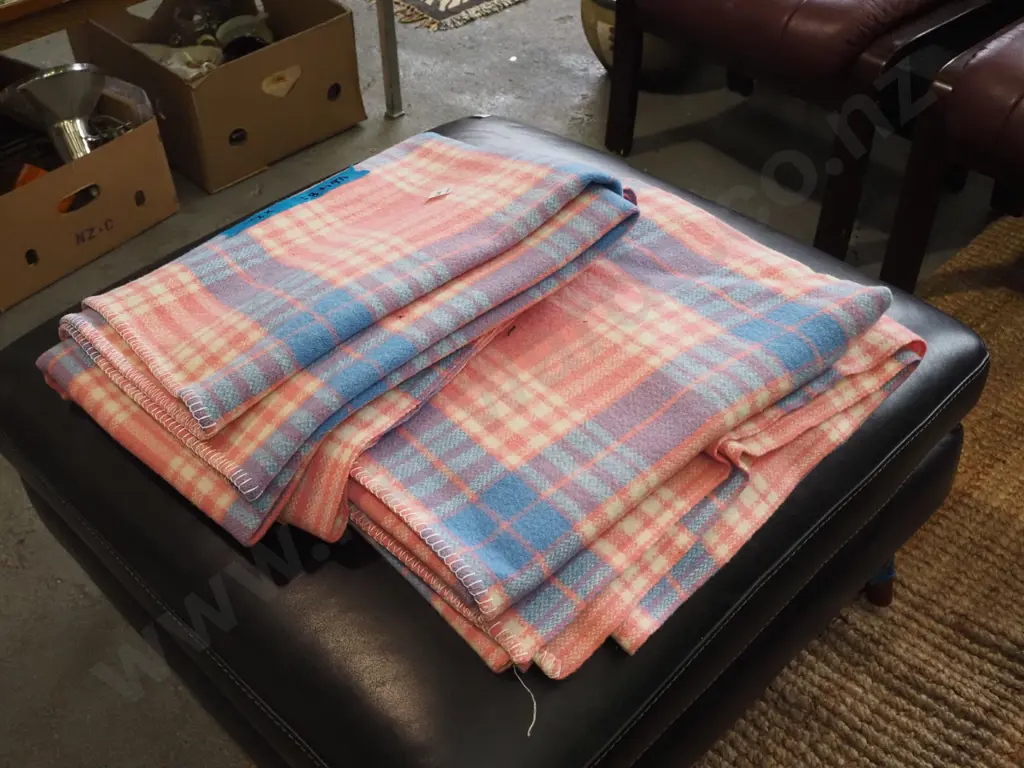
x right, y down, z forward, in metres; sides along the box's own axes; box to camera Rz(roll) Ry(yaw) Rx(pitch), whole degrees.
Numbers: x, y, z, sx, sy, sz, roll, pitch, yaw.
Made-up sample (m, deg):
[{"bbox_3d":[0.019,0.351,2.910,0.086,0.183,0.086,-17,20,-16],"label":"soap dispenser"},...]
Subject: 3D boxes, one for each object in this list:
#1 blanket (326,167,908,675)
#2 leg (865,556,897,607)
[{"bbox_3d":[0.096,0.002,1.069,0.380,0.060,0.539,31,52,33],"label":"blanket"},{"bbox_3d":[0.486,0.244,1.480,0.042,0.120,0.042,-14,41,0],"label":"leg"}]

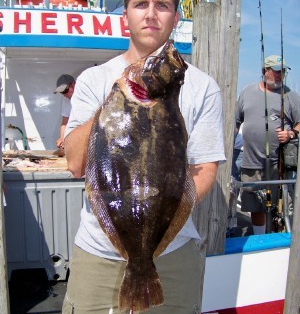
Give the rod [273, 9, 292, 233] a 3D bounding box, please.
[{"bbox_3d":[0.947,-0.196,3.015,0.090,1.681,0.120,3,9,30],"label":"rod"}]

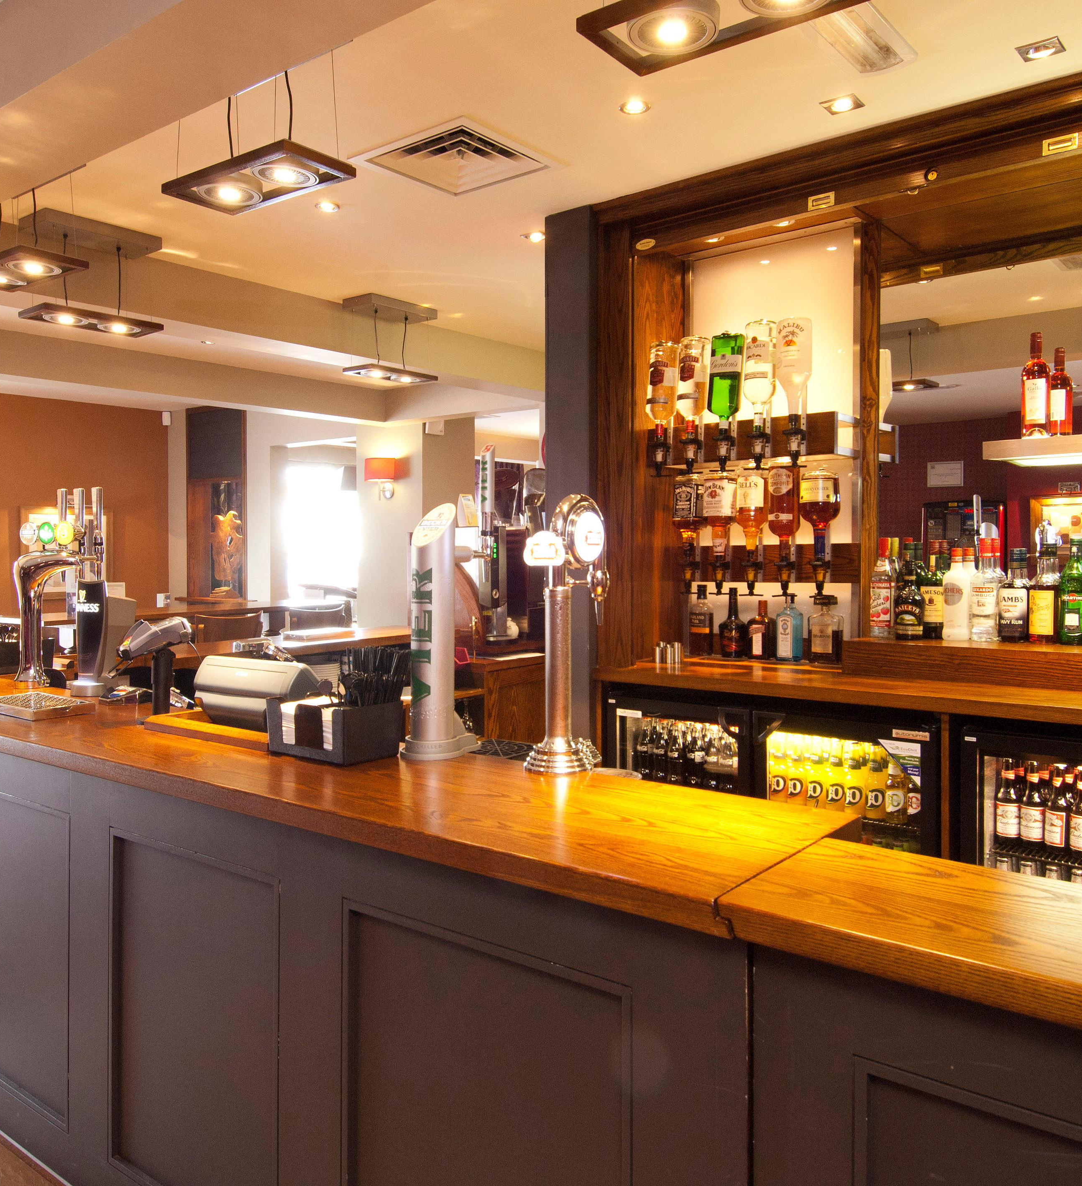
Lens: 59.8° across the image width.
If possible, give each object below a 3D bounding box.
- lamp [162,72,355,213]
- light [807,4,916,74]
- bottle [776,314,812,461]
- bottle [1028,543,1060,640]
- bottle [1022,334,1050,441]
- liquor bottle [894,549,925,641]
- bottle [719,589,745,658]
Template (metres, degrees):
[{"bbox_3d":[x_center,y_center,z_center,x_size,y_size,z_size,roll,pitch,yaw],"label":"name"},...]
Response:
[{"bbox_3d":[-0.673,-1.104,2.248,0.440,0.250,0.200,1,1,34],"label":"lamp"},{"bbox_3d":[0.689,-1.236,2.069,0.150,0.030,0.390,1,2,40],"label":"light"},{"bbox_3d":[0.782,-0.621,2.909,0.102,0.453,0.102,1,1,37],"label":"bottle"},{"bbox_3d":[1.456,0.000,2.724,0.075,0.295,0.072,1,1,37],"label":"bottle"},{"bbox_3d":[1.404,-0.583,2.668,0.075,0.308,0.075,1,3,39],"label":"bottle"},{"bbox_3d":[1.129,0.009,2.883,0.085,0.278,0.082,1,1,37],"label":"liquor bottle"},{"bbox_3d":[0.690,0.114,3.410,0.086,0.253,0.080,1,3,30],"label":"bottle"}]

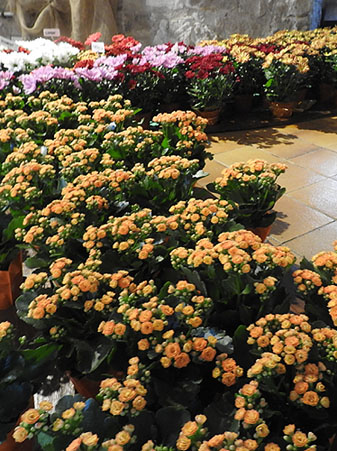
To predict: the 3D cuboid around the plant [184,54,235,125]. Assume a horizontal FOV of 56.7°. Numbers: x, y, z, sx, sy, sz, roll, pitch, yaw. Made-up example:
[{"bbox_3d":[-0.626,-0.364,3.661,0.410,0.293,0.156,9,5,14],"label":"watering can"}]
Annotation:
[{"bbox_3d":[0.273,-0.888,2.080,0.330,0.400,0.320,-2,34,0],"label":"plant"}]

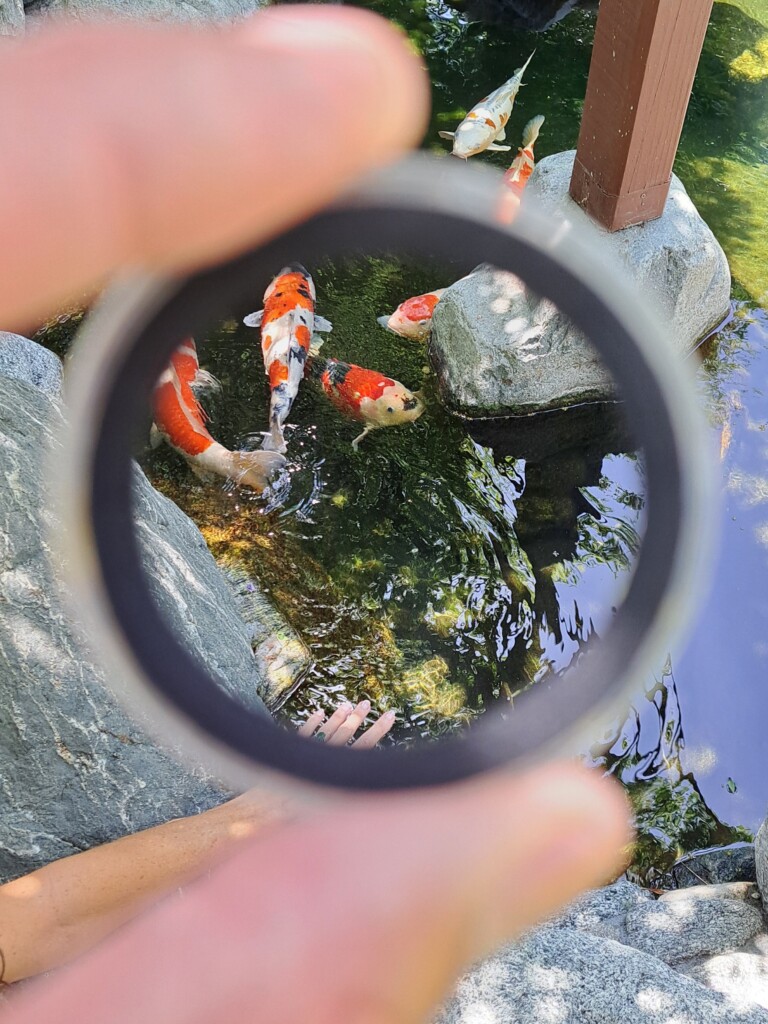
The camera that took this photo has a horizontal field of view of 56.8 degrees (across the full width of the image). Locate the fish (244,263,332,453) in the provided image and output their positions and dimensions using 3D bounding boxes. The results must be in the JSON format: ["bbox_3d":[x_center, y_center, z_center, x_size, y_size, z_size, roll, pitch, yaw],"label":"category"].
[{"bbox_3d":[-0.196,-0.339,1.470,0.170,0.130,0.530,-2,53,-1],"label":"fish"}]

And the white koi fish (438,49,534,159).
[{"bbox_3d":[0.345,-1.213,2.141,0.180,0.130,0.620,19,55,14],"label":"white koi fish"}]

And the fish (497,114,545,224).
[{"bbox_3d":[0.360,-0.877,1.883,0.130,0.130,0.540,15,54,11],"label":"fish"}]

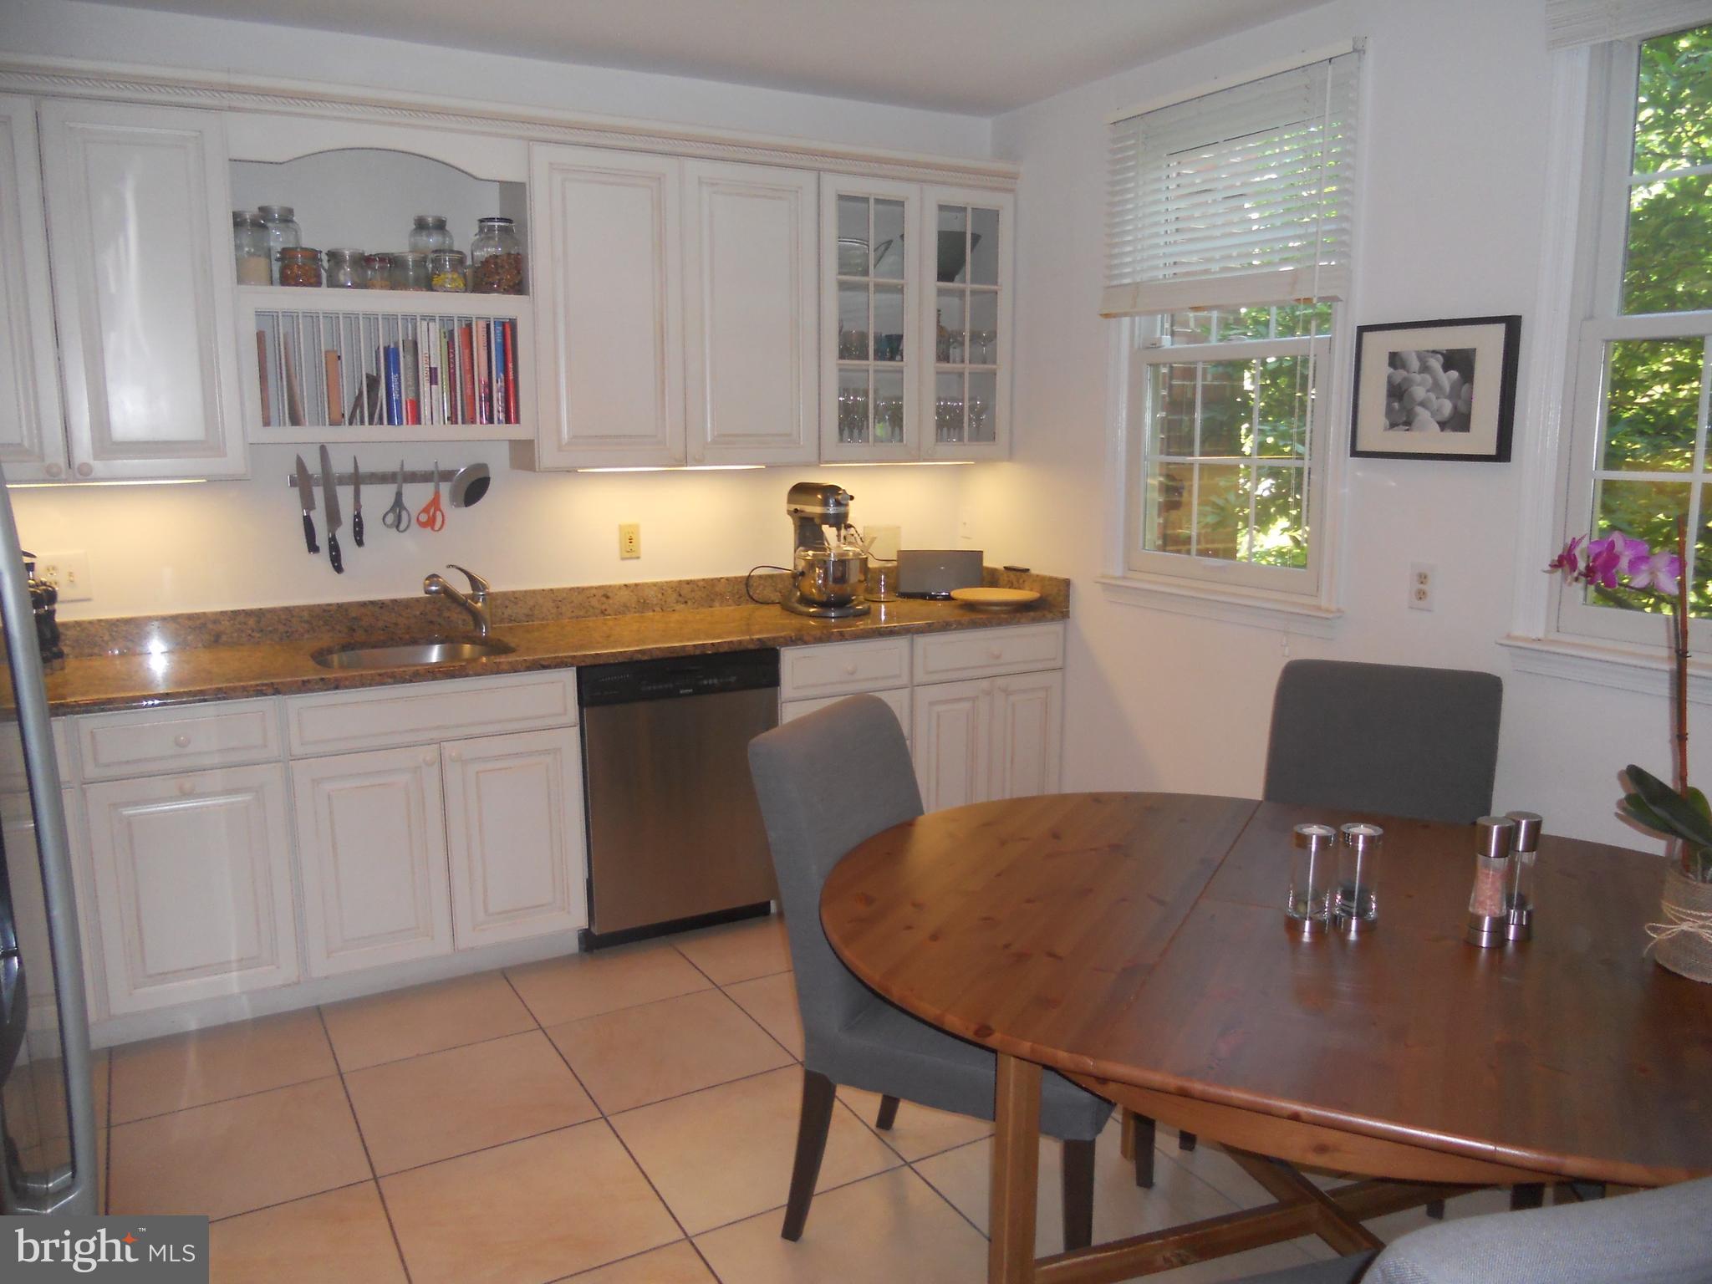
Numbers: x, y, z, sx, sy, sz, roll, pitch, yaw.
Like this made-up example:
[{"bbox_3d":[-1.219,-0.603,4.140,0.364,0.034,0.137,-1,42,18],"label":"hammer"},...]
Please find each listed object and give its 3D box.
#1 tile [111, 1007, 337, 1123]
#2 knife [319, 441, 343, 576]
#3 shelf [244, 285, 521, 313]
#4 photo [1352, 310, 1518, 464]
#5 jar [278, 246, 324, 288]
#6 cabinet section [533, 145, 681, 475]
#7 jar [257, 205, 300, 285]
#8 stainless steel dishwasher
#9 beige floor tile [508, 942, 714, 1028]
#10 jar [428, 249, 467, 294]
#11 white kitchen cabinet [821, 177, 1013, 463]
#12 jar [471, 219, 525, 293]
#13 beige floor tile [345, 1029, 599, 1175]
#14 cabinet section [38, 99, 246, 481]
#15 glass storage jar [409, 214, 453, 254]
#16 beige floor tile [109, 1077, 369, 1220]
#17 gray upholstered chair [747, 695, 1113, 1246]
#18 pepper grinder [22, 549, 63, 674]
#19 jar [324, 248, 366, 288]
[{"bbox_3d":[-1.546,1.023,3.263,0.485,0.010,0.450,-6,12,-28],"label":"tile"},{"bbox_3d":[-1.502,-0.381,3.830,0.048,0.372,0.022,-10,14,-28],"label":"knife"},{"bbox_3d":[-1.321,-0.935,3.717,0.752,0.055,0.300,-5,11,-28],"label":"shelf"},{"bbox_3d":[1.358,-0.593,3.156,0.030,0.321,0.427,-5,11,-28],"label":"photo"},{"bbox_3d":[-1.466,-0.986,3.527,0.106,0.112,0.106,-6,12,-28],"label":"jar"},{"bbox_3d":[-0.770,-0.963,3.942,0.445,0.877,0.310,-5,12,-28],"label":"cabinet section"},{"bbox_3d":[-1.571,-1.062,3.620,0.125,0.228,0.125,-5,11,-28],"label":"jar"},{"bbox_3d":[-0.632,0.423,4.120,0.605,0.860,0.600,-6,12,-28],"label":"stainless steel dishwasher"},{"bbox_3d":[-0.679,0.948,3.703,0.487,0.010,0.370,-5,11,-28],"label":"beige floor tile"},{"bbox_3d":[-1.132,-1.025,3.707,0.100,0.118,0.100,-6,12,-28],"label":"jar"},{"bbox_3d":[0.130,-1.051,4.458,0.735,0.890,0.335,-5,11,-28],"label":"white kitchen cabinet"},{"bbox_3d":[-1.015,-1.082,3.751,0.142,0.217,0.142,0,10,0],"label":"jar"},{"bbox_3d":[-0.890,1.045,3.065,0.485,0.010,0.490,-5,11,-28],"label":"beige floor tile"},{"bbox_3d":[-1.797,-0.865,3.383,0.389,0.877,0.310,-5,12,-28],"label":"cabinet section"},{"bbox_3d":[-1.209,-1.096,3.815,0.122,0.228,0.122,-5,11,-28],"label":"glass storage jar"},{"bbox_3d":[-1.319,1.096,2.857,0.485,0.010,0.492,-6,12,-28],"label":"beige floor tile"},{"bbox_3d":[0.217,0.645,2.567,0.640,0.985,0.540,5,11,25],"label":"gray upholstered chair"},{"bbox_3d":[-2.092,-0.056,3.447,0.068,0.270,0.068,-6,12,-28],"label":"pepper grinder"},{"bbox_3d":[-1.356,-0.982,3.543,0.100,0.106,0.100,-5,11,-28],"label":"jar"}]

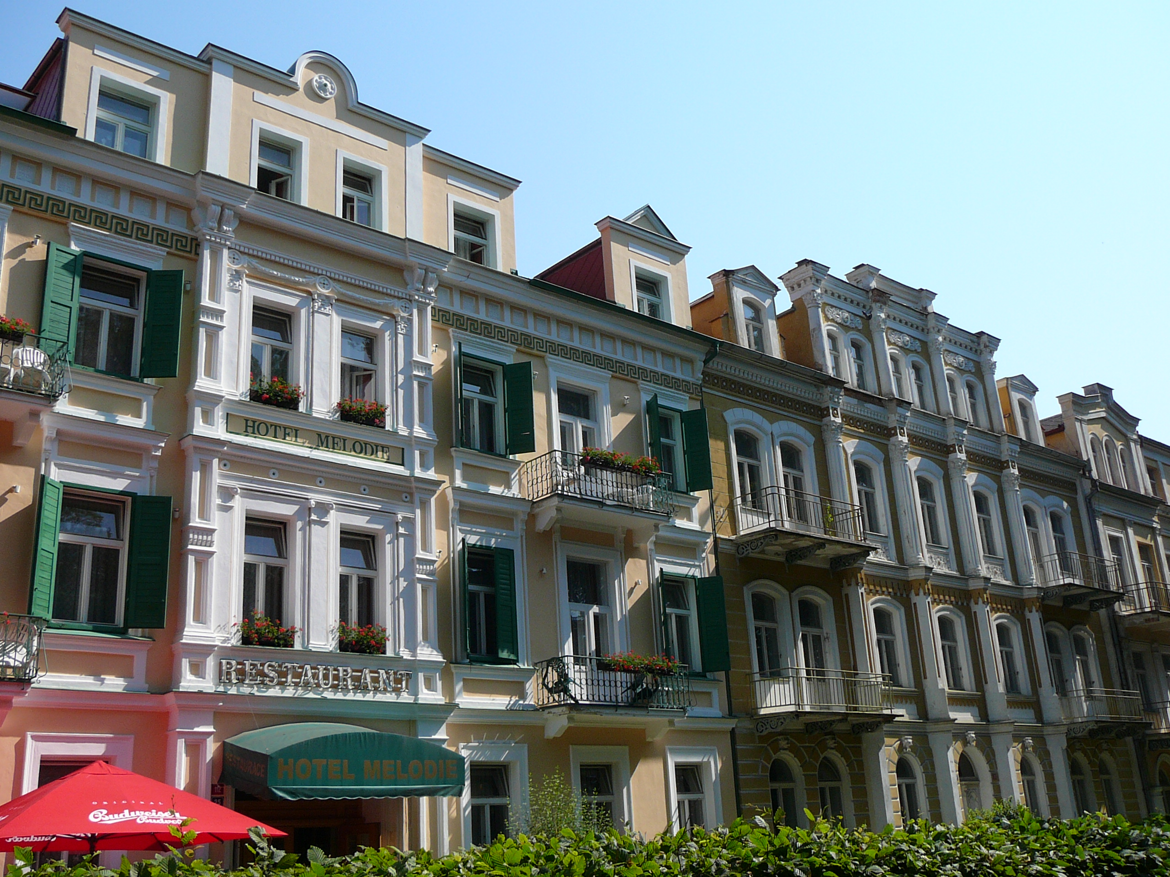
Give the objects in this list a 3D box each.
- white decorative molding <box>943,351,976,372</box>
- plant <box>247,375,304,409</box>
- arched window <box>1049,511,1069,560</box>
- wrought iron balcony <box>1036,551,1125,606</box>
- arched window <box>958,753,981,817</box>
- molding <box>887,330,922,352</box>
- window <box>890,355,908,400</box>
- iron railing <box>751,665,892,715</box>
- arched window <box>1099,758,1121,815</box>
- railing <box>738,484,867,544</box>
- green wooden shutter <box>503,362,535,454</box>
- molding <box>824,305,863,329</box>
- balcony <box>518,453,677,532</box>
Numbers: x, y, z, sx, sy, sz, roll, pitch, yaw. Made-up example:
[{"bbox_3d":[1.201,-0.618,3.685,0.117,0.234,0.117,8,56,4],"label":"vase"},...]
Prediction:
[{"bbox_3d":[12.390,-2.519,39.090,1.720,0.396,0.100,13,-25,-39],"label":"white decorative molding"},{"bbox_3d":[-5.502,-0.806,20.943,1.023,0.493,0.316,13,-25,-39],"label":"plant"},{"bbox_3d":[16.052,3.467,39.985,1.023,2.102,0.186,13,-25,-39],"label":"arched window"},{"bbox_3d":[16.255,4.699,38.651,3.720,1.414,1.116,13,-25,-39],"label":"wrought iron balcony"},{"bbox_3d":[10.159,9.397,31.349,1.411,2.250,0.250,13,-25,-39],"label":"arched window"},{"bbox_3d":[9.946,-3.036,36.639,1.730,0.465,0.112,13,-25,-39],"label":"molding"},{"bbox_3d":[9.519,-1.755,36.050,0.744,1.581,0.186,13,-25,-39],"label":"window"},{"bbox_3d":[5.438,5.894,27.106,3.388,0.940,1.355,13,-25,-39],"label":"iron railing"},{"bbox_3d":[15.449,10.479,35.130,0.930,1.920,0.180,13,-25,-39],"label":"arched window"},{"bbox_3d":[5.535,2.101,29.809,3.794,1.014,1.116,13,-25,-39],"label":"railing"},{"bbox_3d":[-1.309,-0.629,24.180,0.533,1.966,0.050,-6,-19,9],"label":"green wooden shutter"},{"bbox_3d":[7.211,-3.331,32.853,1.600,0.510,0.120,13,-25,-39],"label":"molding"},{"bbox_3d":[0.383,1.223,25.465,3.385,1.228,1.042,13,-25,-39],"label":"balcony"}]

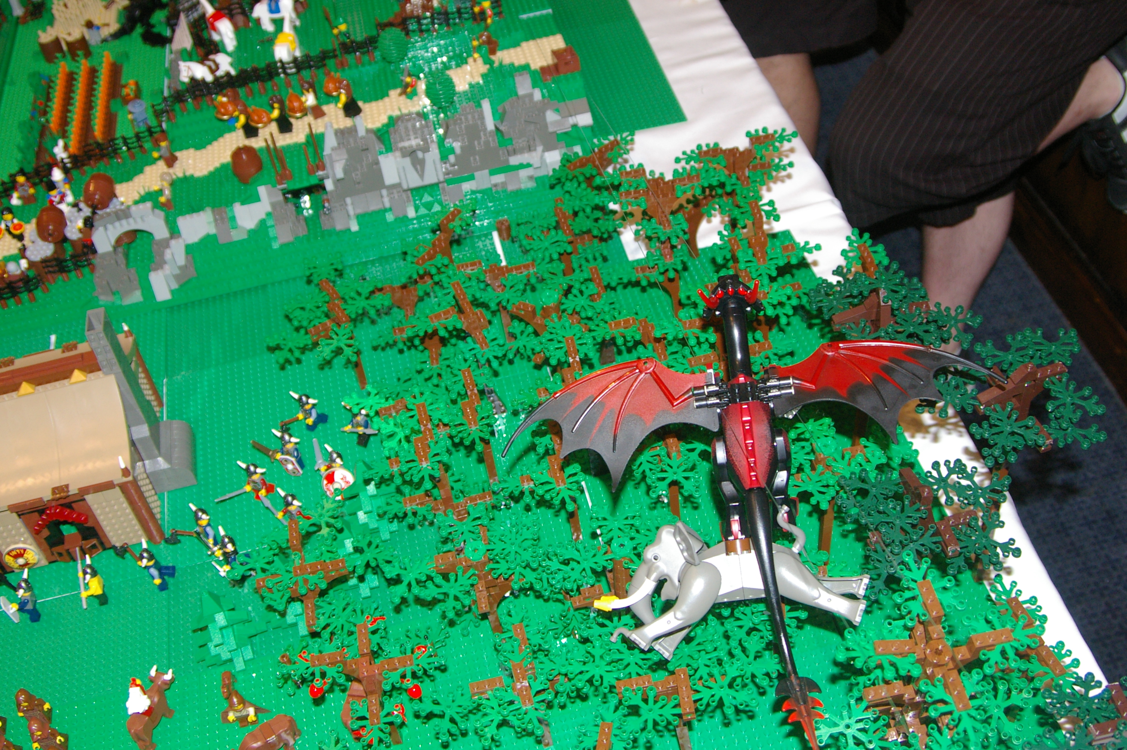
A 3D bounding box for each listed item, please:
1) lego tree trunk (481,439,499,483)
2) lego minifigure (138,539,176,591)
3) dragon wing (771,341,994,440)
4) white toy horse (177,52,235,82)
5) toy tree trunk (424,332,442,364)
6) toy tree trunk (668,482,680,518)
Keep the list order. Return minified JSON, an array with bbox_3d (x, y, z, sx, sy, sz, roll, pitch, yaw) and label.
[{"bbox_3d":[-0.065,0.080,1.178,0.009,0.066,0.009,-13,46,-4],"label":"lego tree trunk"},{"bbox_3d":[-0.370,0.175,1.189,0.026,0.046,0.028,-13,46,-4],"label":"lego minifigure"},{"bbox_3d":[0.208,0.012,0.858,0.152,0.016,0.086,2,48,13],"label":"dragon wing"},{"bbox_3d":[-0.467,-0.399,1.735,0.065,0.046,0.018,-13,46,-4],"label":"white toy horse"},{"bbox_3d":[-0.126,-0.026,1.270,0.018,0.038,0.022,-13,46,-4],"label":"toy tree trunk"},{"bbox_3d":[0.095,0.111,1.117,0.009,0.060,0.009,-13,46,-4],"label":"toy tree trunk"}]

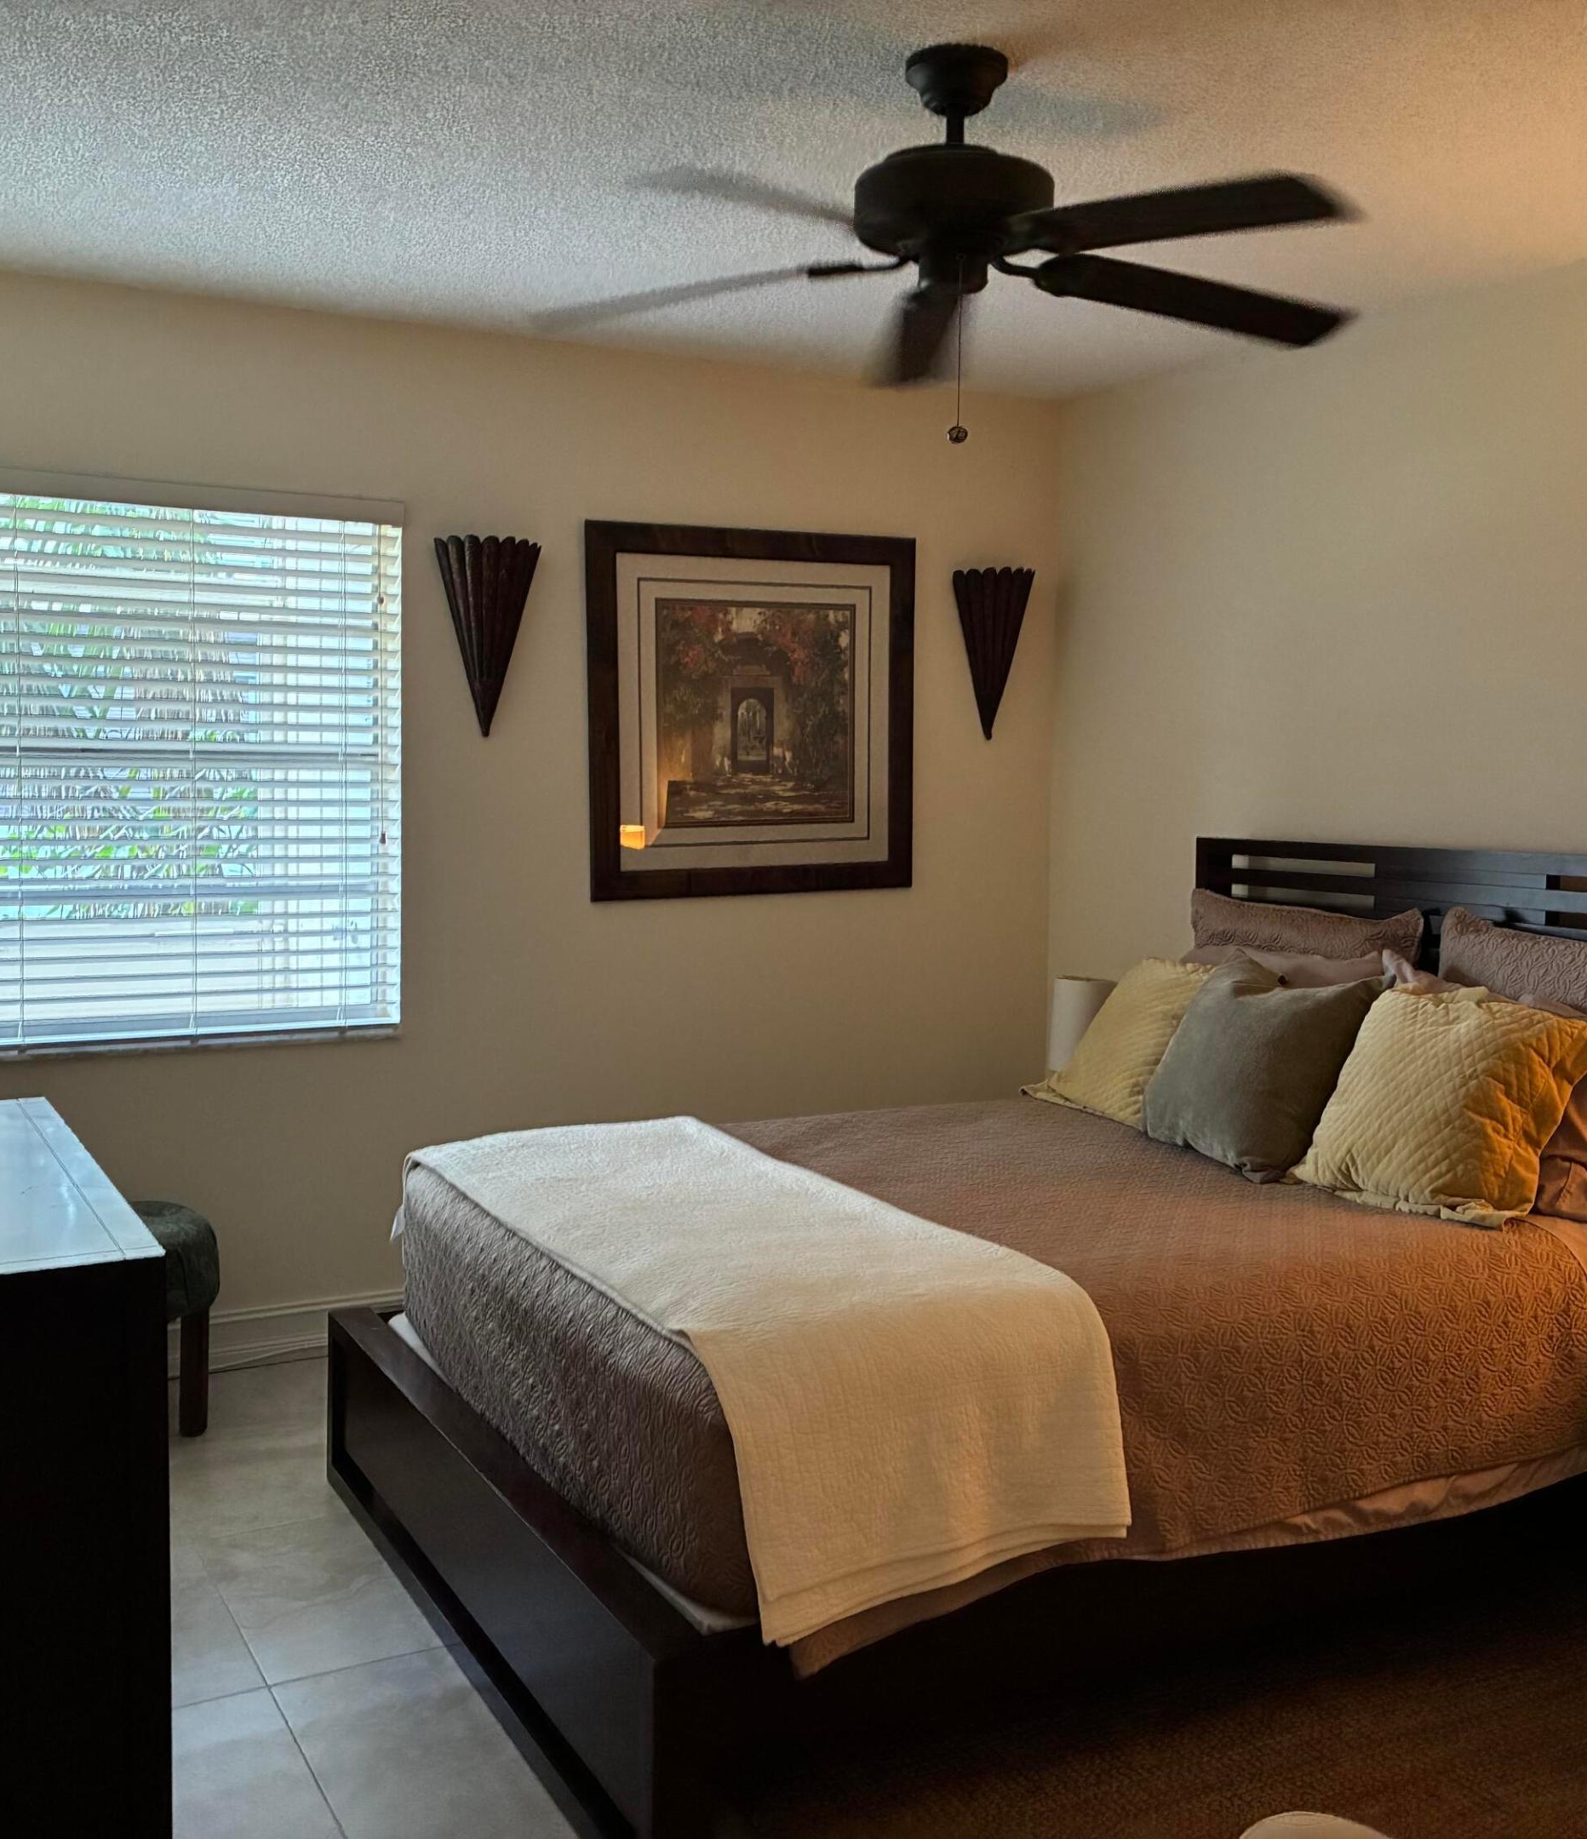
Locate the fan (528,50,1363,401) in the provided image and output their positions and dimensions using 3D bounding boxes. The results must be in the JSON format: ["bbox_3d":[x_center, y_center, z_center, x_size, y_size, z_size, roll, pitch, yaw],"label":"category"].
[{"bbox_3d":[0.240,-1.084,2.700,1.280,0.345,1.280,-2,6,-28],"label":"fan"}]

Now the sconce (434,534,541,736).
[{"bbox_3d":[-0.720,-0.674,4.437,0.265,0.475,0.095,-2,6,-28],"label":"sconce"}]

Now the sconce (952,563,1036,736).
[{"bbox_3d":[0.577,-0.729,5.136,0.265,0.475,0.095,-2,6,-28],"label":"sconce"}]

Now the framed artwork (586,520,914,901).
[{"bbox_3d":[-0.093,-0.537,4.822,0.955,0.945,0.040,-2,6,-28],"label":"framed artwork"}]

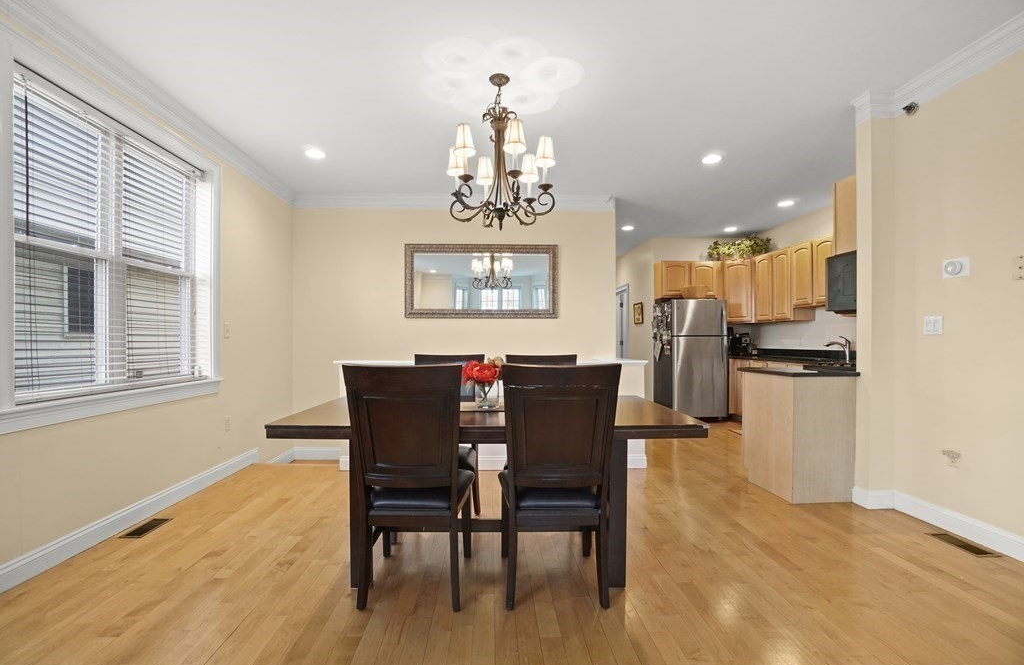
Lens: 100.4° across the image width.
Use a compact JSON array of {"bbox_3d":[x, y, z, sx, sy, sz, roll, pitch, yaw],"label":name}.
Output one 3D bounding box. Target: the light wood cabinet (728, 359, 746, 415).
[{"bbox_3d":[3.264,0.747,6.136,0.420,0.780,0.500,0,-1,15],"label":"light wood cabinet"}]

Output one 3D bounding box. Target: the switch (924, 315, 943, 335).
[{"bbox_3d":[2.585,-0.045,2.620,0.012,0.116,0.116,0,-1,-3],"label":"switch"}]

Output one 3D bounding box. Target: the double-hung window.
[{"bbox_3d":[-2.387,-0.439,2.675,0.130,1.630,1.470,0,-1,-3],"label":"double-hung window"}]

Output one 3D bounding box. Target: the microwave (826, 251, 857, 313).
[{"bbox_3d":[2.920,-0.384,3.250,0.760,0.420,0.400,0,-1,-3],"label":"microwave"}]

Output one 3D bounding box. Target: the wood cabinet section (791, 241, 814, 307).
[{"bbox_3d":[3.778,-0.708,5.333,0.320,0.775,0.380,0,-1,-2],"label":"wood cabinet section"}]

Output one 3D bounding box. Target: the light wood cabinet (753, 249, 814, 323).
[{"bbox_3d":[3.685,-0.604,5.788,0.320,0.920,0.760,0,-1,-3],"label":"light wood cabinet"}]

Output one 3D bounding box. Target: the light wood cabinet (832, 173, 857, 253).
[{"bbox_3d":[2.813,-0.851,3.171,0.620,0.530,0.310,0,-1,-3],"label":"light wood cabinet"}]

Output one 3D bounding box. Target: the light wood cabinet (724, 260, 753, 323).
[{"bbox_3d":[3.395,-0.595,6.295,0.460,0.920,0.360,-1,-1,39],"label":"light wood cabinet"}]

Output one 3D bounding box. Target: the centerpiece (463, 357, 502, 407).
[{"bbox_3d":[-0.185,0.280,2.429,0.220,0.290,0.200,0,-1,-3],"label":"centerpiece"}]

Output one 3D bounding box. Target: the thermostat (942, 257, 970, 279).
[{"bbox_3d":[2.589,-0.379,2.502,0.035,0.110,0.140,0,-1,-3],"label":"thermostat"}]

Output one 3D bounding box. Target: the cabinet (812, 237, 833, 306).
[{"bbox_3d":[3.651,-0.690,4.799,0.320,0.760,0.310,0,-1,-3],"label":"cabinet"}]

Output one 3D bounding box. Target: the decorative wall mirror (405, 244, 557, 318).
[{"bbox_3d":[-0.347,-0.584,4.850,1.745,0.850,0.040,0,-1,-3],"label":"decorative wall mirror"}]

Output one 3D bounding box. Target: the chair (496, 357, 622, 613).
[{"bbox_3d":[0.192,0.660,2.000,0.490,1.030,0.590,0,-1,-2],"label":"chair"}]

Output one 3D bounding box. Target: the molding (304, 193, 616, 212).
[{"bbox_3d":[-0.621,-1.470,4.877,3.700,0.130,0.100,0,-1,-3],"label":"molding"}]

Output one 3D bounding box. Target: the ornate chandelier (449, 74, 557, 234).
[{"bbox_3d":[-0.068,-1.093,2.645,0.670,0.925,0.670,0,-1,-3],"label":"ornate chandelier"}]

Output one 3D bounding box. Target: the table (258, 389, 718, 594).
[{"bbox_3d":[-0.110,0.799,2.350,1.950,0.763,0.950,0,-1,-2],"label":"table"}]

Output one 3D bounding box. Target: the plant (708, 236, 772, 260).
[{"bbox_3d":[3.381,-1.229,6.355,0.840,0.380,0.400,-1,-1,37],"label":"plant"}]

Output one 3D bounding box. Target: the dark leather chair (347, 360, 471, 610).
[{"bbox_3d":[-0.440,0.660,1.995,0.490,1.030,0.590,0,-1,0],"label":"dark leather chair"}]

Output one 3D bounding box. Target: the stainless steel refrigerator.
[{"bbox_3d":[2.555,0.394,6.181,0.765,1.685,0.730,0,-1,-3],"label":"stainless steel refrigerator"}]

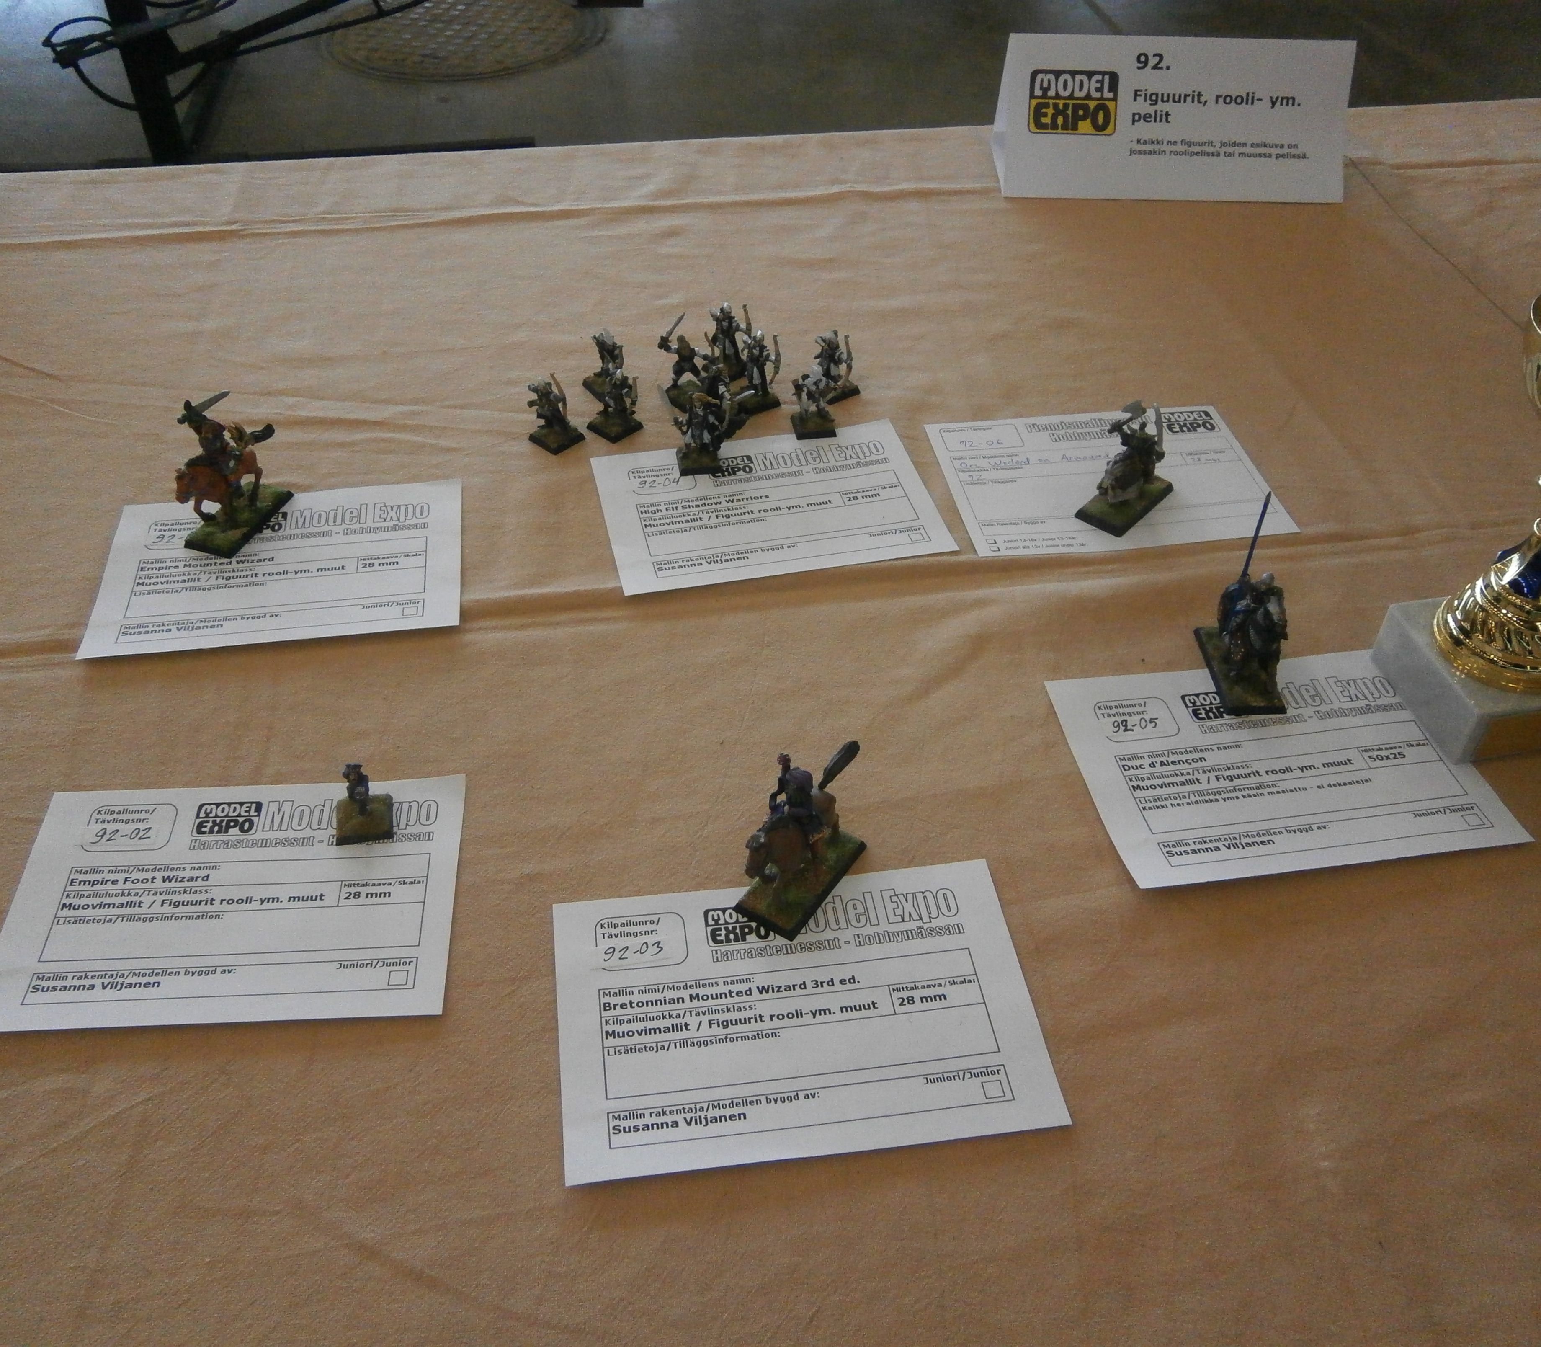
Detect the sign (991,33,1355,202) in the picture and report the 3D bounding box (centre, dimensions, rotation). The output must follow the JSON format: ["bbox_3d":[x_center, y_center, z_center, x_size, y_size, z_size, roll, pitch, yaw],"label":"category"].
[{"bbox_3d":[0.252,-0.354,0.843,0.211,0.083,0.084,1,45,-1],"label":"sign"}]

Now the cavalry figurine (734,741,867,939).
[{"bbox_3d":[0.014,0.048,0.457,0.026,0.064,0.056,26,50,23],"label":"cavalry figurine"}]

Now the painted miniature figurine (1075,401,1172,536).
[{"bbox_3d":[0.163,-0.096,0.600,0.026,0.054,0.048,32,52,27],"label":"painted miniature figurine"}]

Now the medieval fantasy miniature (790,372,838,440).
[{"bbox_3d":[0.022,-0.135,0.662,0.023,0.034,0.022,-4,45,-6],"label":"medieval fantasy miniature"}]

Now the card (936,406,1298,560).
[{"bbox_3d":[0.162,-0.096,0.650,0.153,0.002,0.102,-6,45,-7],"label":"card"}]

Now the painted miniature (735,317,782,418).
[{"bbox_3d":[-0.007,-0.152,0.677,0.025,0.036,0.022,-20,49,-21],"label":"painted miniature"}]

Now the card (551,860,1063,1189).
[{"bbox_3d":[0.009,0.105,0.428,0.149,0.004,0.101,-5,45,-6],"label":"card"}]

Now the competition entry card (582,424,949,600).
[{"bbox_3d":[-0.001,-0.080,0.614,0.149,0.004,0.101,-9,46,-11],"label":"competition entry card"}]

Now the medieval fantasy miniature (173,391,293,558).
[{"bbox_3d":[-0.234,-0.090,0.575,0.027,0.064,0.050,15,46,13],"label":"medieval fantasy miniature"}]

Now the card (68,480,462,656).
[{"bbox_3d":[-0.209,-0.049,0.577,0.149,0.004,0.101,-5,45,-7],"label":"card"}]

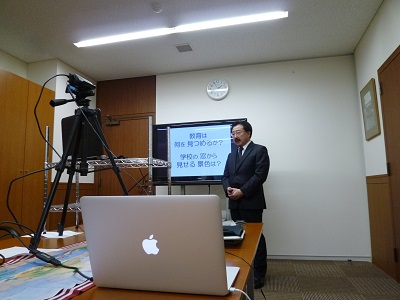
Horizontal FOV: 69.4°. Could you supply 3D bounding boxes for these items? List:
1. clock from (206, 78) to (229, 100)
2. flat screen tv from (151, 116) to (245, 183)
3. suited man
[{"bbox_3d":[0.276,-0.935,4.456,0.350,0.350,0.045,-3,-9,13],"label":"clock"},{"bbox_3d":[-0.009,0.046,3.989,1.352,0.874,0.100,-3,-9,13],"label":"flat screen tv"},{"bbox_3d":[0.472,0.526,3.024,0.480,1.680,0.340,-7,-10,35],"label":"suited man"}]

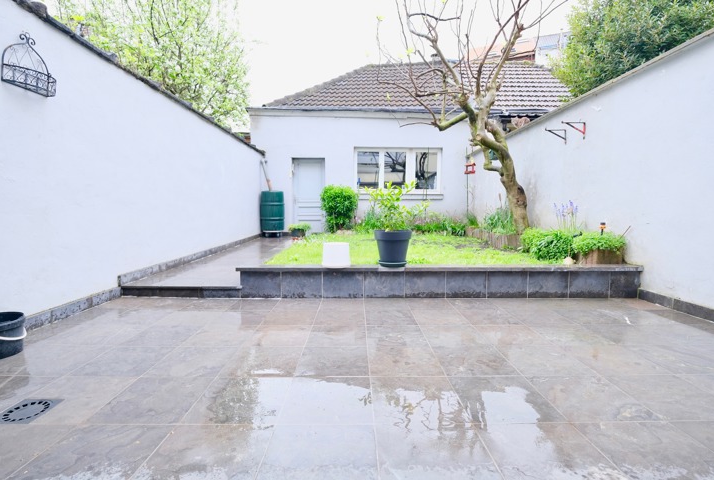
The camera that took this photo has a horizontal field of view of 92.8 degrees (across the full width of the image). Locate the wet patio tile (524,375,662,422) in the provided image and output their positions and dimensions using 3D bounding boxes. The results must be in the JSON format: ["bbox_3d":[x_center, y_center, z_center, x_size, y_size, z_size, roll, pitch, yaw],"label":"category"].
[{"bbox_3d":[1.207,0.833,1.786,0.450,0.020,0.450,0,5,0],"label":"wet patio tile"}]

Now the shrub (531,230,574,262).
[{"bbox_3d":[2.465,0.066,4.296,0.480,0.372,0.400,0,5,0],"label":"shrub"}]

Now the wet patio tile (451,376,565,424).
[{"bbox_3d":[0.757,0.834,1.784,0.450,0.020,0.450,0,5,0],"label":"wet patio tile"}]

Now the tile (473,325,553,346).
[{"bbox_3d":[1.203,0.750,2.641,0.447,0.020,0.440,0,6,0],"label":"tile"}]

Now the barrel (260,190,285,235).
[{"bbox_3d":[-2.270,-0.704,9.080,0.641,1.172,0.641,0,5,0],"label":"barrel"}]

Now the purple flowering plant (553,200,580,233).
[{"bbox_3d":[2.856,-0.296,4.635,0.290,0.484,0.250,0,6,0],"label":"purple flowering plant"}]

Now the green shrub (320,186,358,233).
[{"bbox_3d":[-0.472,-0.809,8.922,0.971,1.254,0.971,0,5,0],"label":"green shrub"}]

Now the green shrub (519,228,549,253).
[{"bbox_3d":[2.760,-0.004,5.227,0.470,0.347,0.400,0,5,0],"label":"green shrub"}]

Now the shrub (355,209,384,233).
[{"bbox_3d":[0.359,-0.518,9.049,0.798,0.638,0.594,0,5,0],"label":"shrub"}]

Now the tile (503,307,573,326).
[{"bbox_3d":[1.651,0.716,3.106,0.450,0.020,0.450,0,5,0],"label":"tile"}]

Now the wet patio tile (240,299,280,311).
[{"bbox_3d":[-1.053,0.671,3.479,0.447,0.020,0.440,0,6,0],"label":"wet patio tile"}]

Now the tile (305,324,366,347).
[{"bbox_3d":[-0.147,0.753,2.633,0.447,0.020,0.440,0,6,0],"label":"tile"}]

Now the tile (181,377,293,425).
[{"bbox_3d":[-0.593,0.836,1.778,0.450,0.020,0.450,0,5,0],"label":"tile"}]

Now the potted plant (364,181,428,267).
[{"bbox_3d":[0.440,-0.177,3.881,0.753,0.982,0.643,0,5,0],"label":"potted plant"}]

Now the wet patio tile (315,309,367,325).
[{"bbox_3d":[-0.150,0.711,3.059,0.447,0.020,0.440,0,6,0],"label":"wet patio tile"}]

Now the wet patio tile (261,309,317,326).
[{"bbox_3d":[-0.600,0.712,3.056,0.447,0.020,0.440,0,6,0],"label":"wet patio tile"}]

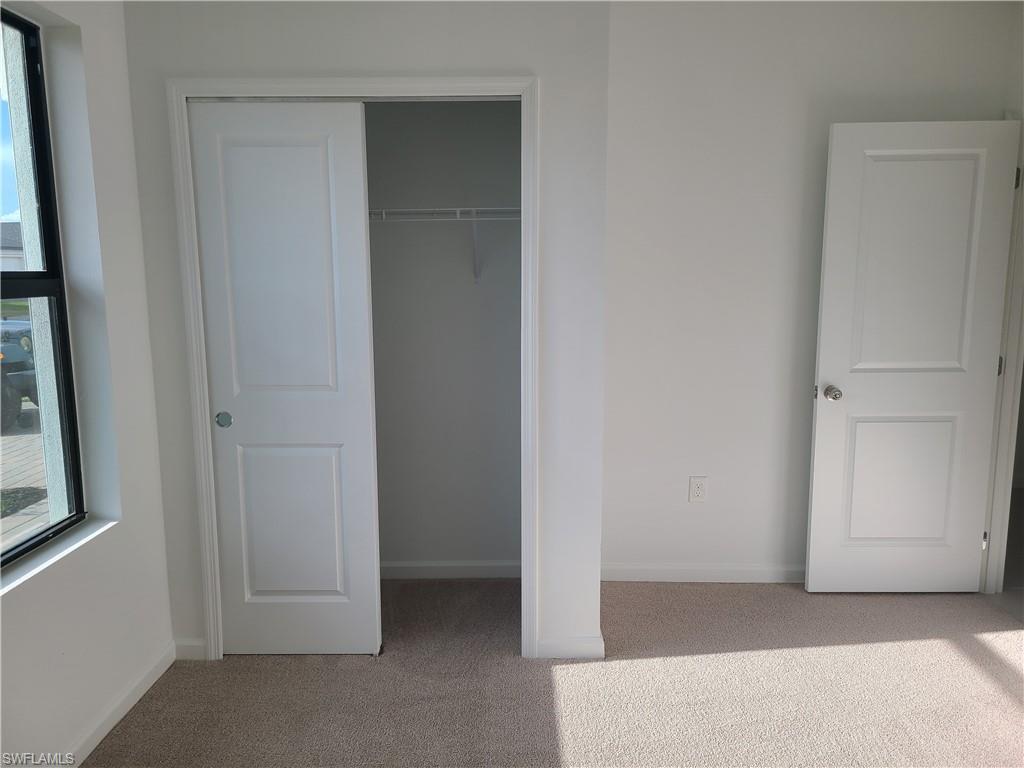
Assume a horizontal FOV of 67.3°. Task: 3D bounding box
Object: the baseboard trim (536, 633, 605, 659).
[{"bbox_3d":[0.222,0.990,2.903,0.253,0.090,0.016,0,8,0],"label":"baseboard trim"}]

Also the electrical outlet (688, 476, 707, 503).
[{"bbox_3d":[0.856,0.486,3.544,0.078,0.121,0.010,0,8,0],"label":"electrical outlet"}]

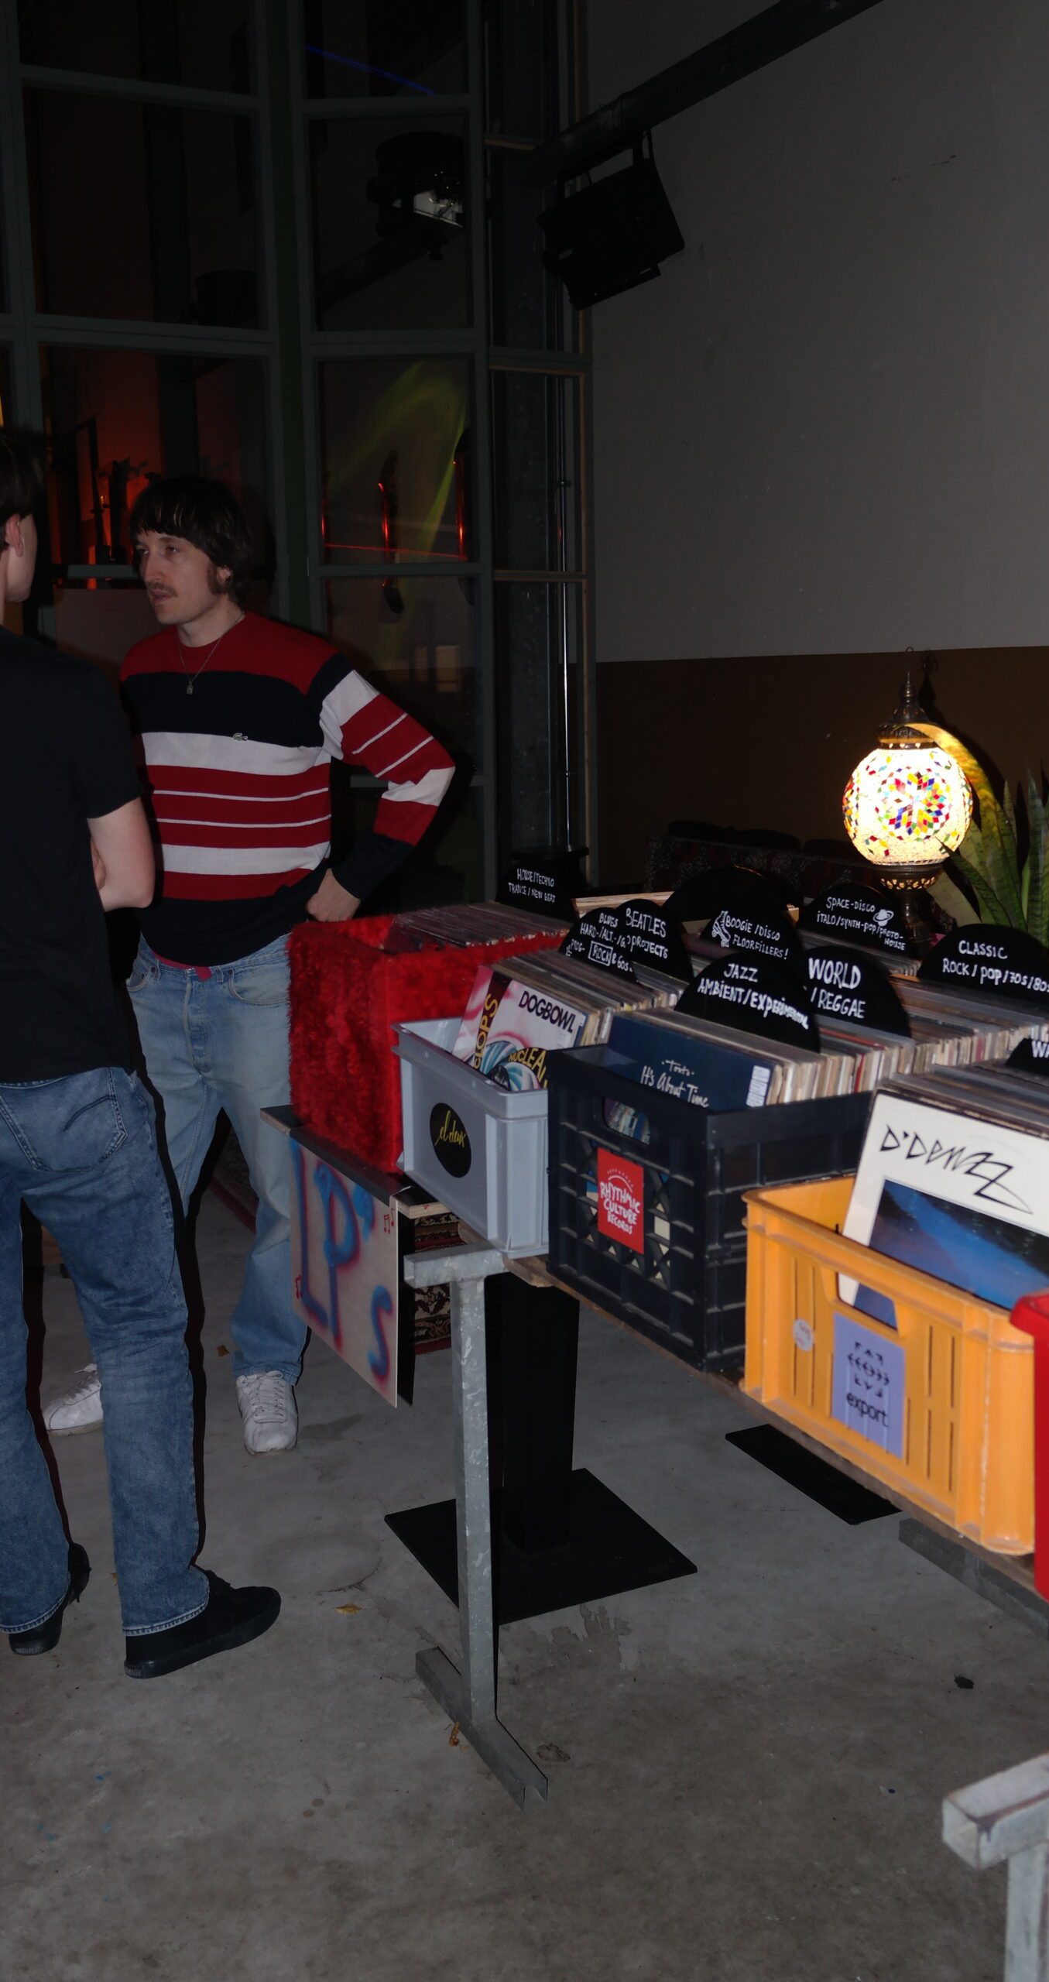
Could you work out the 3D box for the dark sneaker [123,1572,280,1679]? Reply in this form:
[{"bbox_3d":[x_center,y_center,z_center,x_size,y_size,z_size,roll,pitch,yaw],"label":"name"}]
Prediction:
[{"bbox_3d":[-0.509,0.975,2.597,0.272,0.106,0.100,-7,12,-32],"label":"dark sneaker"}]

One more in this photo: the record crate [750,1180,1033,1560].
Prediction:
[{"bbox_3d":[0.518,0.313,1.599,0.480,0.205,0.388,-5,11,-25],"label":"record crate"}]

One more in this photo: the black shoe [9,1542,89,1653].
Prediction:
[{"bbox_3d":[-0.755,0.935,2.628,0.105,0.100,0.275,-1,10,0],"label":"black shoe"}]

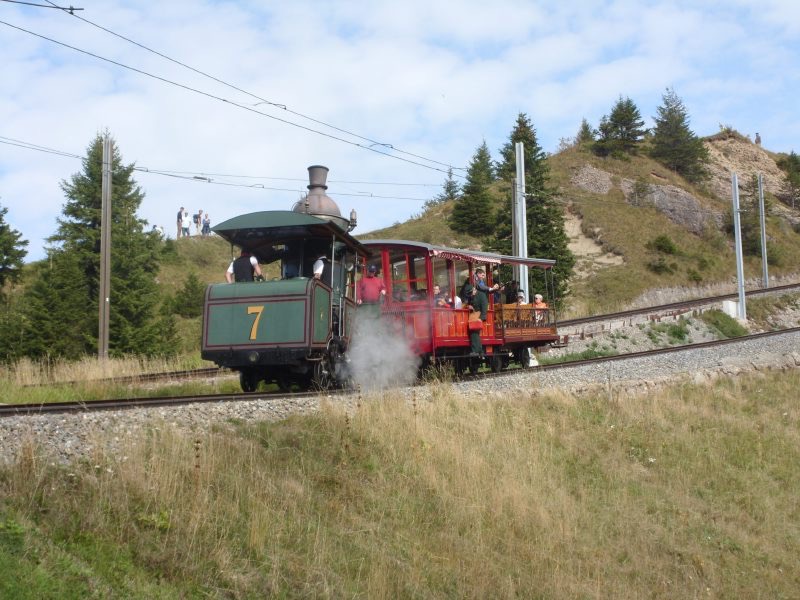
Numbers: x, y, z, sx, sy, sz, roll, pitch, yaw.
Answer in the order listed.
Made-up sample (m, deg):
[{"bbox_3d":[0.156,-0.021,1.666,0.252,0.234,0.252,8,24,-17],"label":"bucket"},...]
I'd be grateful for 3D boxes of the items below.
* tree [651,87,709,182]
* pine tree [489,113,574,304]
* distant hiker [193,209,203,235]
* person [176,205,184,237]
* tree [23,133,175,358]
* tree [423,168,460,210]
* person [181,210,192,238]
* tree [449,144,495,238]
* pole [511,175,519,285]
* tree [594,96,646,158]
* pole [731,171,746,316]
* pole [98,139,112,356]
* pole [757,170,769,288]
[{"bbox_3d":[19.165,-11.389,132.000,3.922,6.474,3.922,0,-8,0],"label":"tree"},{"bbox_3d":[6.633,-4.609,98.104,4.400,10.416,4.400,-1,-12,0],"label":"pine tree"},{"bbox_3d":[-12.197,-4.617,116.182,0.650,1.713,0.500,-4,-13,14],"label":"distant hiker"},{"bbox_3d":[-11.786,-4.161,103.000,0.350,1.740,0.500,-1,-9,6],"label":"person"},{"bbox_3d":[-9.260,-1.683,59.782,4.700,7.379,4.500,-1,-12,0],"label":"tree"},{"bbox_3d":[2.445,-6.509,113.000,2.127,2.425,2.127,0,-8,0],"label":"tree"},{"bbox_3d":[-12.892,-4.477,116.180,0.550,1.700,0.380,0,-12,-6],"label":"person"},{"bbox_3d":[3.780,-5.813,100.000,2.179,4.905,2.179,0,-8,0],"label":"tree"},{"bbox_3d":[5.155,-2.087,86.750,0.250,7.071,0.250,-6,-13,24],"label":"pole"},{"bbox_3d":[16.093,-12.590,140.000,3.605,4.435,3.605,0,-8,0],"label":"tree"},{"bbox_3d":[14.647,-2.315,83.000,0.270,6.400,0.270,-6,-9,24],"label":"pole"},{"bbox_3d":[-8.080,-1.291,52.689,0.250,6.499,0.250,-5,-13,20],"label":"pole"},{"bbox_3d":[21.354,-4.078,112.746,0.260,7.032,0.260,-6,-13,24],"label":"pole"}]

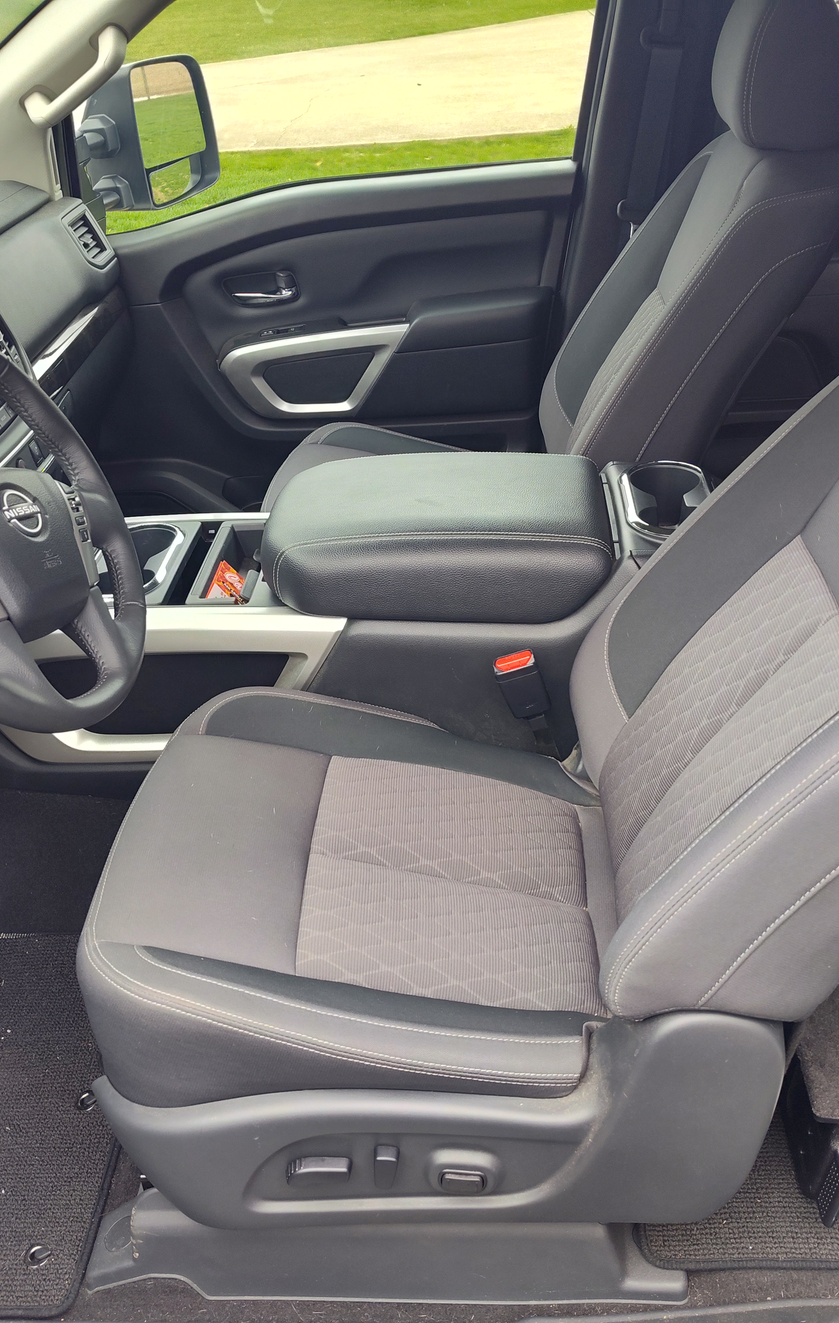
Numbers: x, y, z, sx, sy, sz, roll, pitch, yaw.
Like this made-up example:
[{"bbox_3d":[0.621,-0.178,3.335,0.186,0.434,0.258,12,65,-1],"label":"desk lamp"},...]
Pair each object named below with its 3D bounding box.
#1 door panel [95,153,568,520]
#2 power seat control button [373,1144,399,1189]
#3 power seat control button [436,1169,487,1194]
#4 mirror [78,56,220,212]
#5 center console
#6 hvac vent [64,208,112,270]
[{"bbox_3d":[-0.189,-0.538,2.126,0.920,0.650,0.140,-1,32,4],"label":"door panel"},{"bbox_3d":[-0.029,0.436,1.005,0.021,0.046,0.016,-1,32,4],"label":"power seat control button"},{"bbox_3d":[0.036,0.449,1.012,0.041,0.024,0.012,-1,32,4],"label":"power seat control button"},{"bbox_3d":[-0.512,-1.022,2.276,0.160,0.270,0.290,9,34,19],"label":"mirror"},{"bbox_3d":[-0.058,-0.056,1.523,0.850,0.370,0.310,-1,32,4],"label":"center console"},{"bbox_3d":[-0.555,-0.702,1.937,0.040,0.090,0.105,-22,29,16],"label":"hvac vent"}]

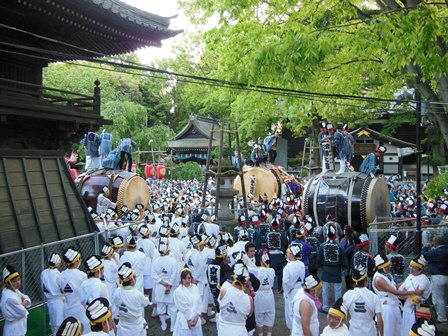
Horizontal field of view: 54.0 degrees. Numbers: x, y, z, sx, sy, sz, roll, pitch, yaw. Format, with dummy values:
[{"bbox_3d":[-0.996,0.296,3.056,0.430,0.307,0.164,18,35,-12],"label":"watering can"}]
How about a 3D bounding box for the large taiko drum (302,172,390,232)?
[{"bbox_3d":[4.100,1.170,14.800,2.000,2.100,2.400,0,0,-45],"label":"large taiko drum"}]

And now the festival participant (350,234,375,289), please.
[{"bbox_3d":[2.490,2.070,7.900,0.580,1.770,0.400,0,0,27],"label":"festival participant"}]

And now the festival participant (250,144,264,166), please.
[{"bbox_3d":[1.530,-0.550,20.000,0.500,1.050,0.500,0,1,9],"label":"festival participant"}]

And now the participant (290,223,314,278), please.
[{"bbox_3d":[1.600,2.140,9.200,0.550,1.750,0.380,0,1,9],"label":"participant"}]

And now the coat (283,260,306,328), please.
[{"bbox_3d":[1.250,2.220,7.800,0.380,1.270,0.470,1,1,41],"label":"coat"}]

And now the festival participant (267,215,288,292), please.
[{"bbox_3d":[1.240,2.020,10.400,0.530,1.800,0.360,0,1,3],"label":"festival participant"}]

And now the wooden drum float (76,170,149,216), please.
[{"bbox_3d":[-4.750,1.170,19.000,2.550,2.000,1.950,0,0,28],"label":"wooden drum float"}]

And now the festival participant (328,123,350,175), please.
[{"bbox_3d":[3.830,-0.650,14.600,0.720,1.720,0.600,0,0,0],"label":"festival participant"}]

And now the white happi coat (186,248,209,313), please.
[{"bbox_3d":[-0.500,2.200,8.550,0.540,1.220,0.400,0,0,25],"label":"white happi coat"}]

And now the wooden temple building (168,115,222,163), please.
[{"bbox_3d":[-1.900,-1.600,49.300,6.200,8.000,8.500,0,1,22],"label":"wooden temple building"}]

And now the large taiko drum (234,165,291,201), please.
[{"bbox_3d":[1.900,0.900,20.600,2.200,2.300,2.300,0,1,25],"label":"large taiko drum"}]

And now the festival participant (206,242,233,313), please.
[{"bbox_3d":[-0.080,2.200,7.900,0.380,1.670,0.500,-1,1,-41],"label":"festival participant"}]

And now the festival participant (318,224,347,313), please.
[{"bbox_3d":[2.200,2.030,8.950,0.600,1.790,0.400,0,0,12],"label":"festival participant"}]

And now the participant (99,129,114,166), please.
[{"bbox_3d":[-4.880,-0.760,18.300,0.520,1.650,0.450,0,1,3],"label":"participant"}]

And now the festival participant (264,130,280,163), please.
[{"bbox_3d":[2.290,-1.020,20.800,0.700,1.550,0.550,0,0,18],"label":"festival participant"}]

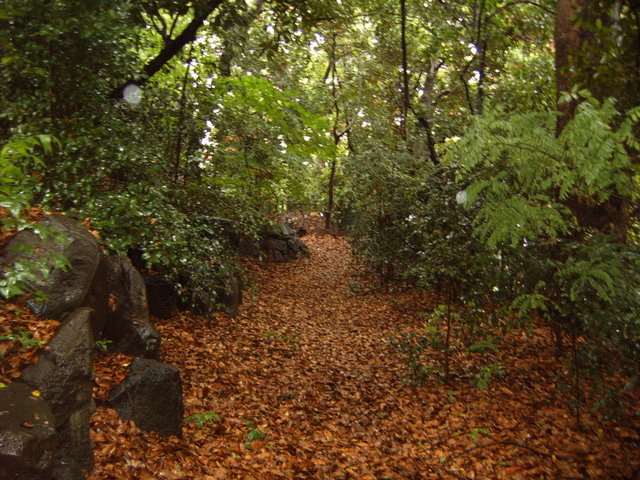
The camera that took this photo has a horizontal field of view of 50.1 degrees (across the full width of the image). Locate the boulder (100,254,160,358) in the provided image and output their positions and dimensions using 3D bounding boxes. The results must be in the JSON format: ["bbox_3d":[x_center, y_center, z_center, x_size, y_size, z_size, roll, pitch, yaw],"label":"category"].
[{"bbox_3d":[-1.782,0.612,6.300,0.600,0.920,0.600,-1,3,-23],"label":"boulder"}]

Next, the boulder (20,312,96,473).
[{"bbox_3d":[-1.566,0.891,4.050,0.450,0.900,0.500,-2,4,-27],"label":"boulder"}]

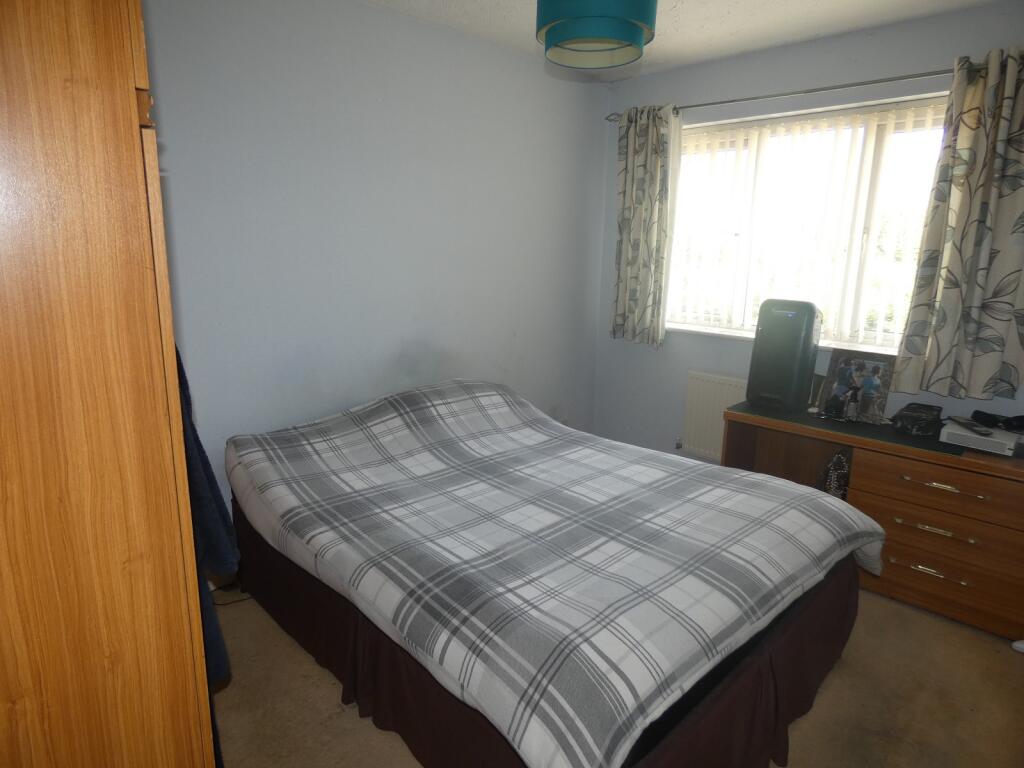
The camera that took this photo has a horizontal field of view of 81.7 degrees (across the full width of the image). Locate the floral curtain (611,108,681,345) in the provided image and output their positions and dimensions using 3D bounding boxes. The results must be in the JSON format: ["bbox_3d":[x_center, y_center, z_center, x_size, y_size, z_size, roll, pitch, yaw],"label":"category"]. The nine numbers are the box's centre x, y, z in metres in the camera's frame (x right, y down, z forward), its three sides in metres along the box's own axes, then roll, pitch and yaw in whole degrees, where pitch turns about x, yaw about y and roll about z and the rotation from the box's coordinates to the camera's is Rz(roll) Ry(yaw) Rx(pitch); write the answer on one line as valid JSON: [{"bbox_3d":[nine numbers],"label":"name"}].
[{"bbox_3d":[0.794,-0.927,3.611,0.370,1.380,0.130,13,19,41],"label":"floral curtain"}]

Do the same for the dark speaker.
[{"bbox_3d":[1.296,-0.149,2.783,0.255,0.480,0.210,13,19,41],"label":"dark speaker"}]

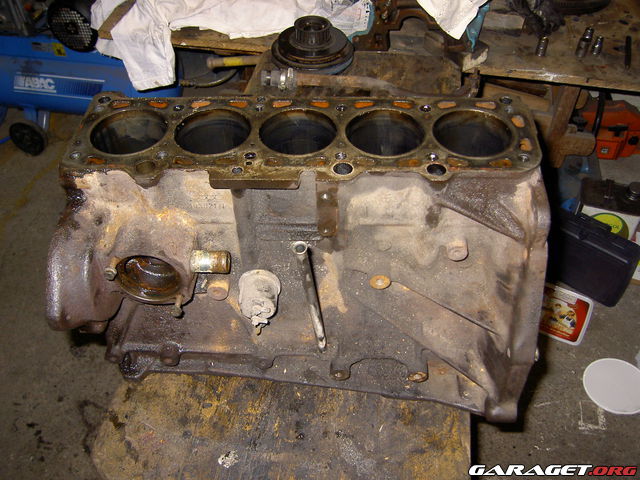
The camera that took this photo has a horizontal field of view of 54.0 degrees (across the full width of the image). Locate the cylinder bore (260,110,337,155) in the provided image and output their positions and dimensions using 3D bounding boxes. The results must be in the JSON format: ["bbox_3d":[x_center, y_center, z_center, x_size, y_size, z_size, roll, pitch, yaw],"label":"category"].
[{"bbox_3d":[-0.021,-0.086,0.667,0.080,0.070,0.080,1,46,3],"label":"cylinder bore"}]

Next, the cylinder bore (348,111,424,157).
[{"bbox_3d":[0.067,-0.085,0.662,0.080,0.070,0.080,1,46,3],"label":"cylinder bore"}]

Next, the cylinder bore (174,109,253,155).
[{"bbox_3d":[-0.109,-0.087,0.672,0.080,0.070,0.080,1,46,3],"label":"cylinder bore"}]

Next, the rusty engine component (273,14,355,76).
[{"bbox_3d":[-0.014,-0.389,1.220,0.162,0.065,0.162,1,46,3],"label":"rusty engine component"}]

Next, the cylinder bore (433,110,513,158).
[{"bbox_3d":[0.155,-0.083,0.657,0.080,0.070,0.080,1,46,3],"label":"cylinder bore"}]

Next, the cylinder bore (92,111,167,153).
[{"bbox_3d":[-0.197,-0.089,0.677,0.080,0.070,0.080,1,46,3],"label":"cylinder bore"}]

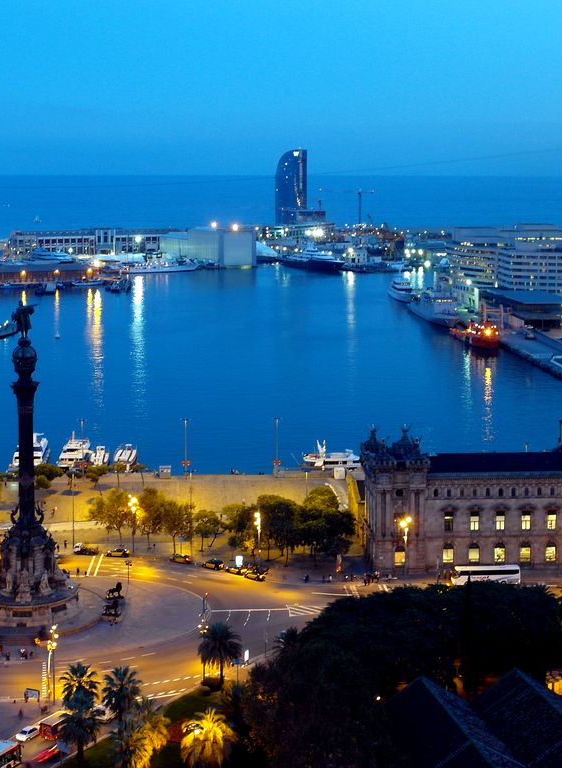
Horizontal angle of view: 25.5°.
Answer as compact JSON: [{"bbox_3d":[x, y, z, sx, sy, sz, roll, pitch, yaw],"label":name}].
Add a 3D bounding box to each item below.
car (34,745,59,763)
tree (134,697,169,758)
[{"bbox_3d":[-31.860,50.200,168.800,1.800,1.500,4.300,6,11,29],"label":"car"},{"bbox_3d":[-18.686,49.250,177.074,5.713,9.752,5.713,0,10,0],"label":"tree"}]

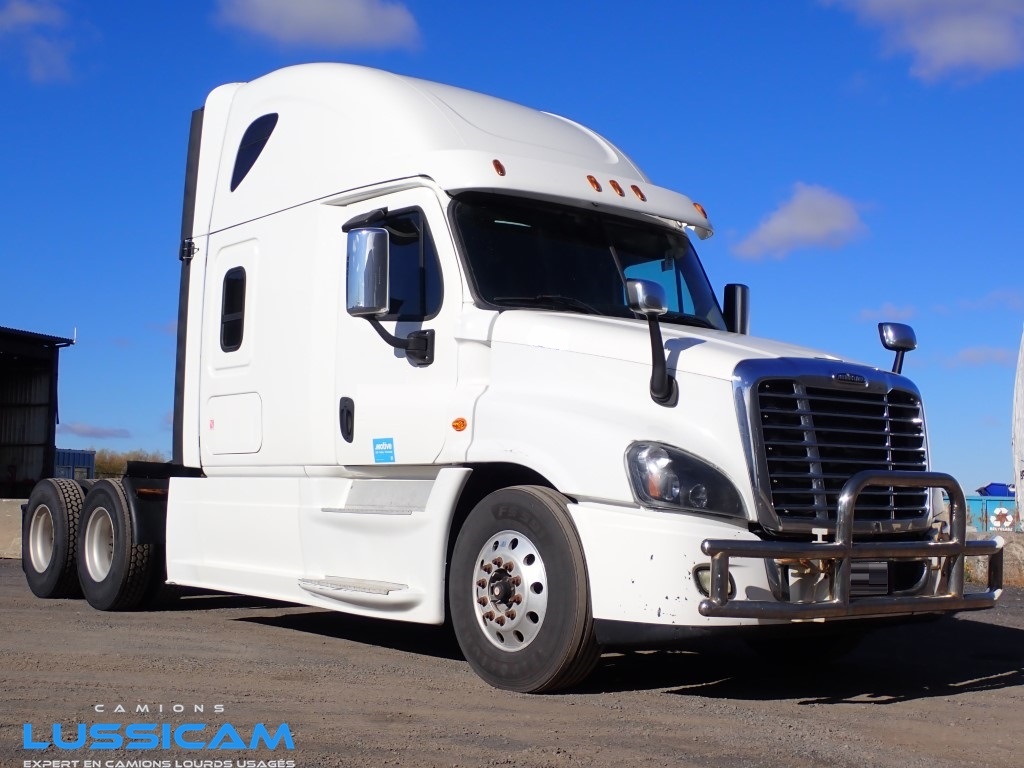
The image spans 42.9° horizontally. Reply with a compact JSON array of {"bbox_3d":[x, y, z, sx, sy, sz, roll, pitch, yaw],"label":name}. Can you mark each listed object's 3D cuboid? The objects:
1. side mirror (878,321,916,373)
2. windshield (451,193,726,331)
[{"bbox_3d":[2.169,-0.067,7.262,0.190,0.590,0.220,-3,-6,39],"label":"side mirror"},{"bbox_3d":[0.599,-0.704,7.709,1.980,0.740,0.500,5,-6,-39],"label":"windshield"}]

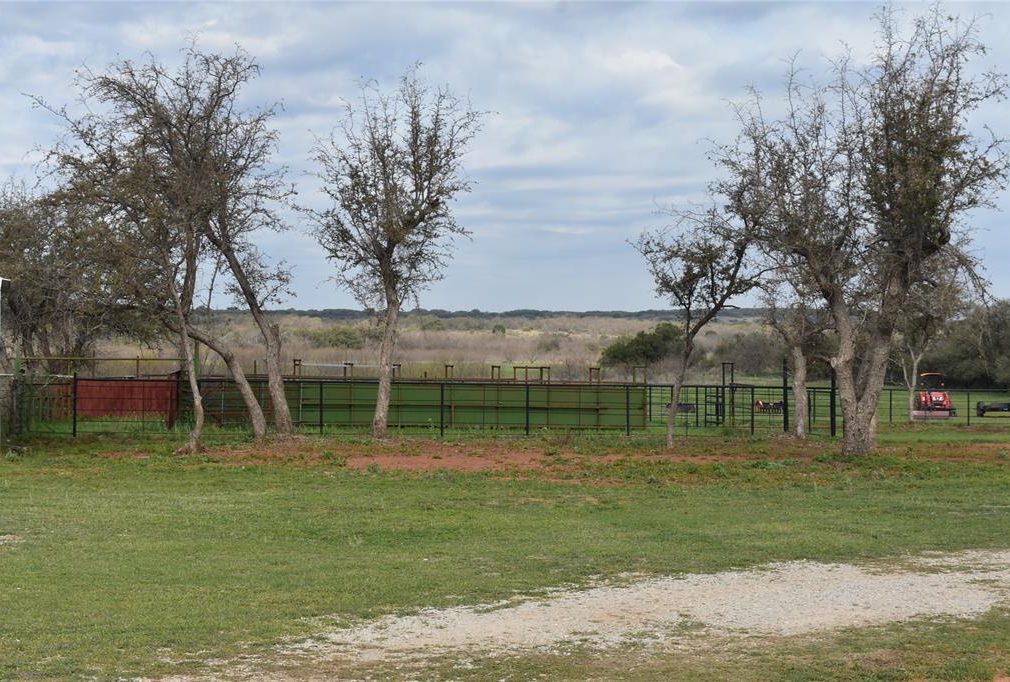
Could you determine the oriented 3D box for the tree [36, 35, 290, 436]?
[{"bbox_3d":[-7.960,-2.216,48.000,6.190,9.380,5.260,0,1,0],"label":"tree"}]

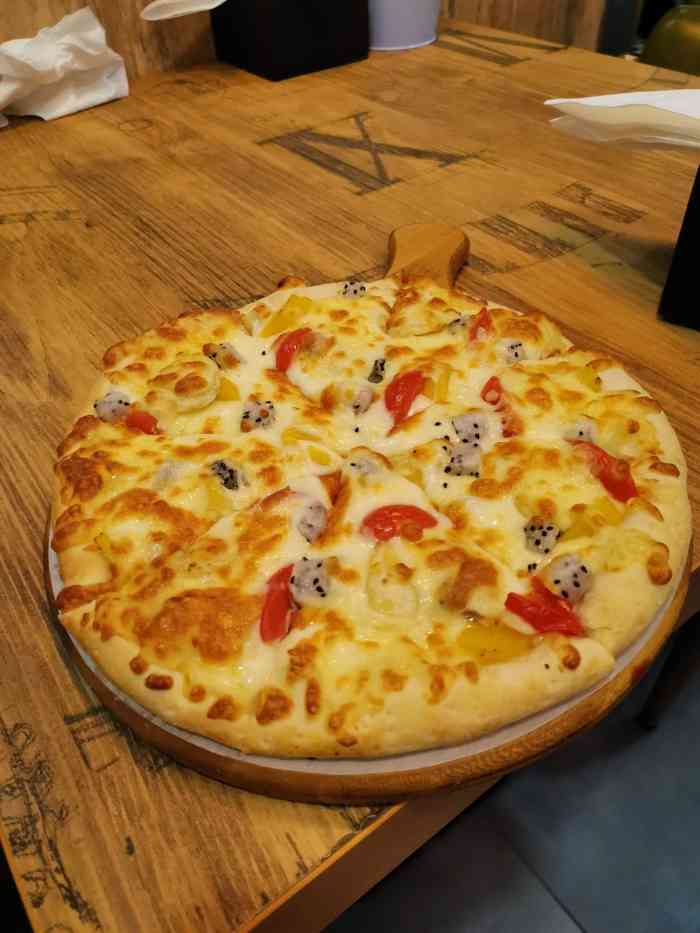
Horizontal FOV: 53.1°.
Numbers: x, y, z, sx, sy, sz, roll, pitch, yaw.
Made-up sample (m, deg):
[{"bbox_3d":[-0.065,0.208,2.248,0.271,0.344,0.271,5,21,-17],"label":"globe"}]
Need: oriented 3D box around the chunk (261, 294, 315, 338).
[{"bbox_3d":[-0.032,-0.079,0.366,0.017,0.009,0.033,13,46,17],"label":"chunk"}]

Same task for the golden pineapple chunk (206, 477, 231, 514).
[{"bbox_3d":[-0.051,0.012,0.274,0.011,0.007,0.016,-10,44,-7],"label":"golden pineapple chunk"}]

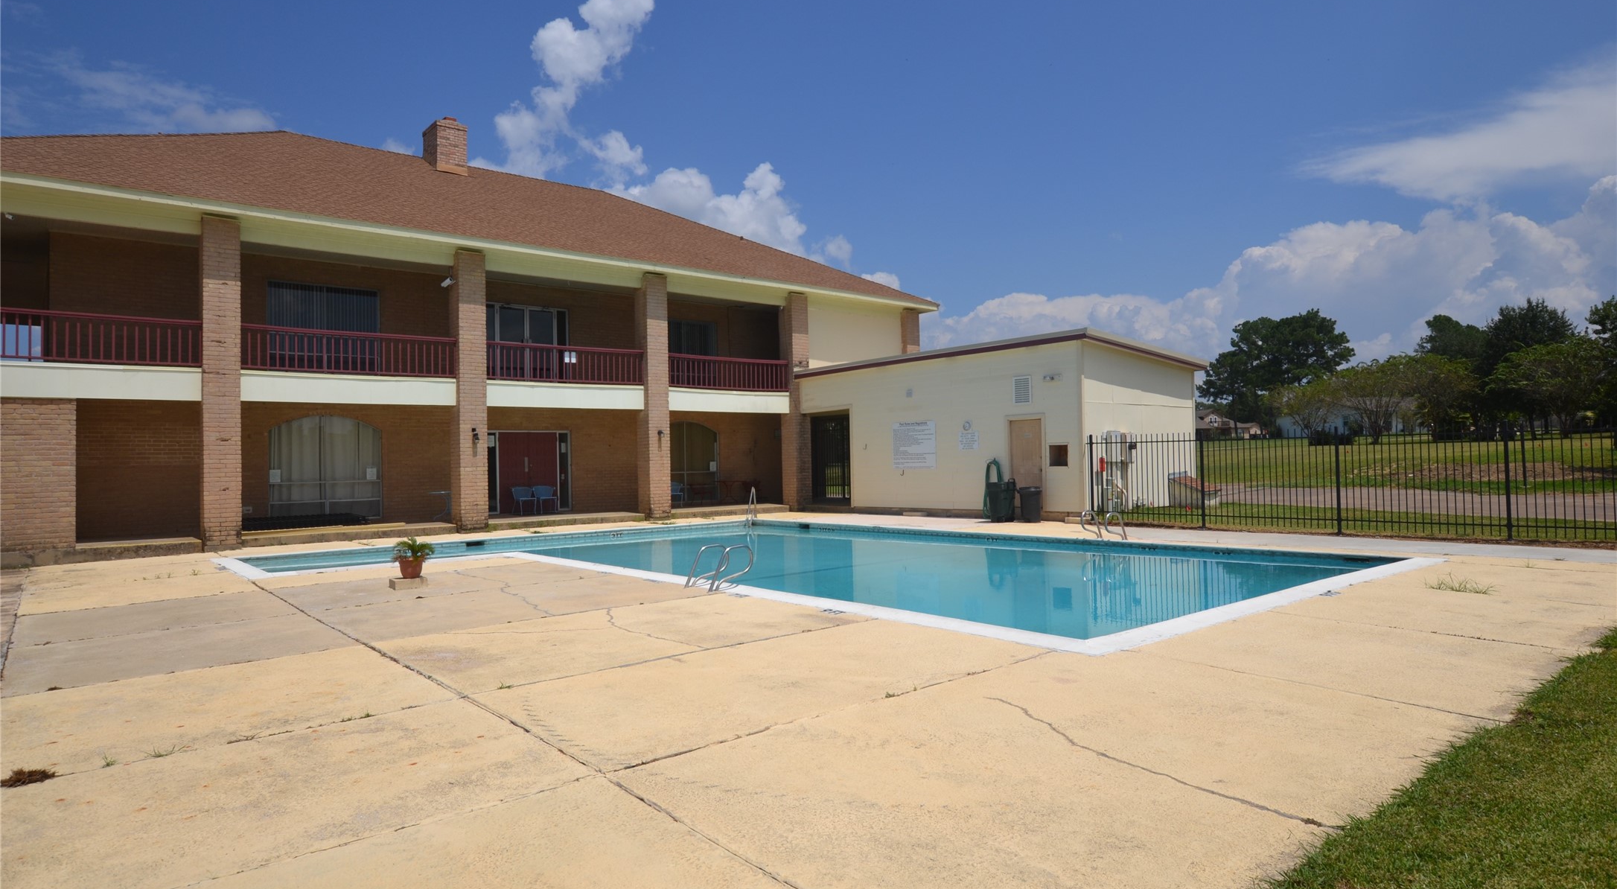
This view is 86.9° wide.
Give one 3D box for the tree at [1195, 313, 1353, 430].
[{"bbox_3d":[62.990,-9.538,115.000,18.000,17.000,15.000,-2,-2,29],"label":"tree"}]

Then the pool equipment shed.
[{"bbox_3d":[4.972,-0.239,24.423,5.412,4.252,10.531,0,-2,-39],"label":"pool equipment shed"}]

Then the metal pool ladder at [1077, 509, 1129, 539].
[{"bbox_3d":[5.165,1.423,14.957,0.664,0.549,0.558,0,-2,-39],"label":"metal pool ladder"}]

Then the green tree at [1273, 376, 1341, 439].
[{"bbox_3d":[40.829,-2.799,70.000,5.200,5.200,5.100,-2,-2,30],"label":"green tree"}]

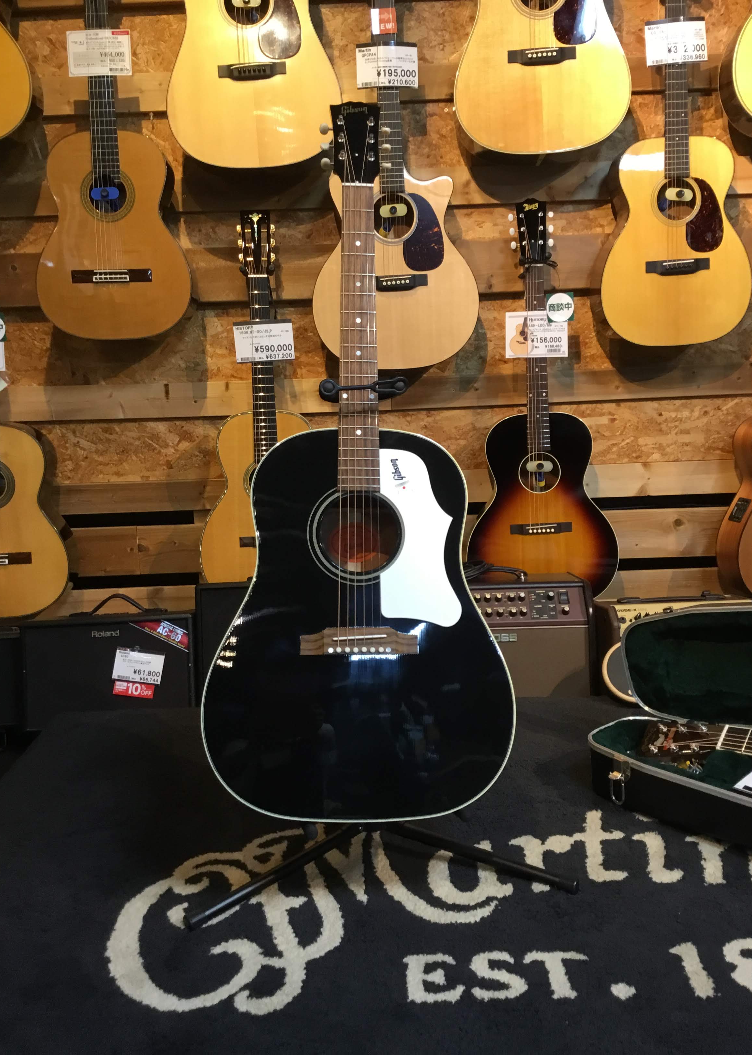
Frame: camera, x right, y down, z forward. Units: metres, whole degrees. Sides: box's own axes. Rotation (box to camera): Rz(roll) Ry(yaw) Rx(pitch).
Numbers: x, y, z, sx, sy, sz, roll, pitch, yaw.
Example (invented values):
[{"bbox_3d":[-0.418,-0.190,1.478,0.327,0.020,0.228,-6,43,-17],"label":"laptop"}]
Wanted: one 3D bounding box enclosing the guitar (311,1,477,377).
[{"bbox_3d":[0.033,-0.881,2.198,0.392,1.018,0.130,-3,8,0],"label":"guitar"}]

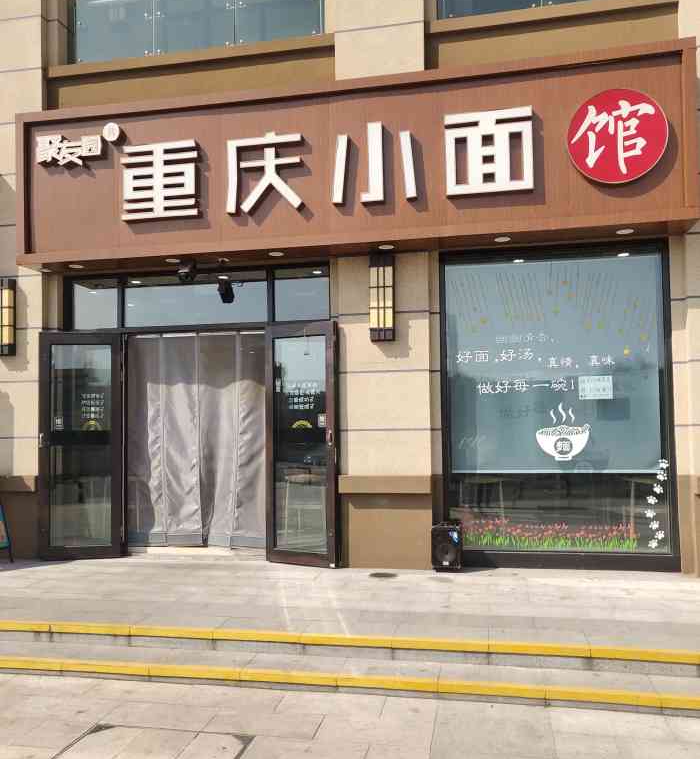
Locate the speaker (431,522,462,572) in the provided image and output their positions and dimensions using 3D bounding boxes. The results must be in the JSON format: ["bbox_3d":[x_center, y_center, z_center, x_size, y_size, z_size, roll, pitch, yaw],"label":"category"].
[{"bbox_3d":[0.901,1.539,7.453,0.280,0.445,0.250,-1,-3,13],"label":"speaker"}]

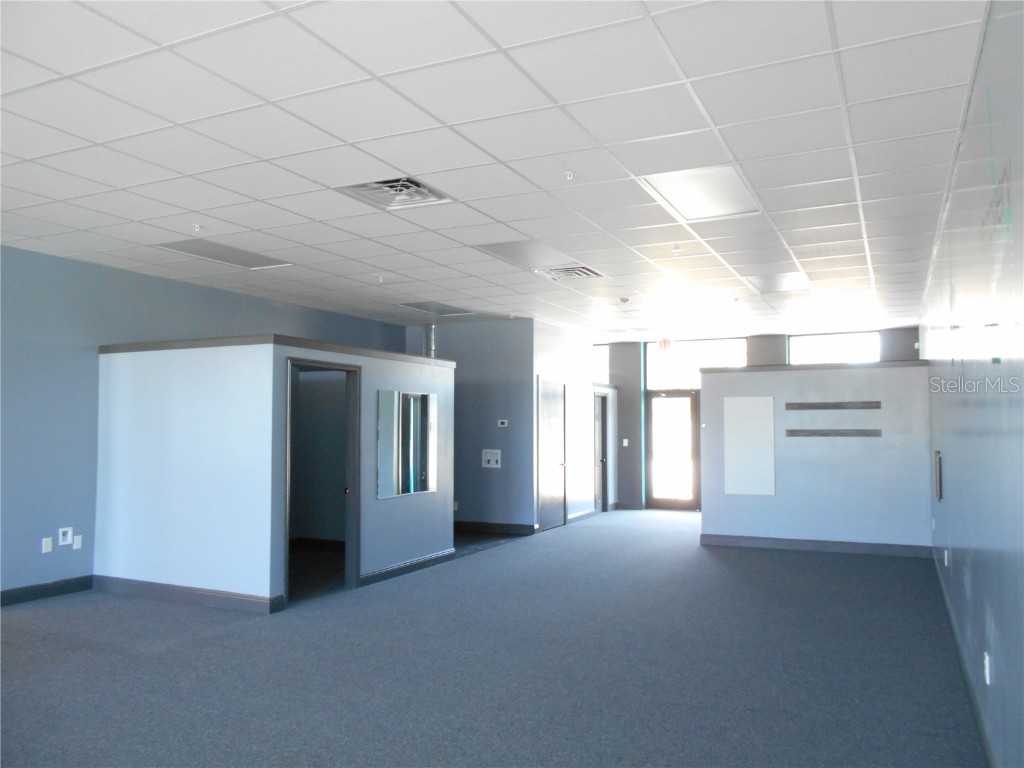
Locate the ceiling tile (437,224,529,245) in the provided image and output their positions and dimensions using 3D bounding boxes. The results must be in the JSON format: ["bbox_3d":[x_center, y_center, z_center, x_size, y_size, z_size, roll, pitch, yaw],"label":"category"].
[{"bbox_3d":[-0.218,-1.218,6.213,0.605,0.020,0.605,-1,-3,26],"label":"ceiling tile"}]

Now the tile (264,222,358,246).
[{"bbox_3d":[-1.593,-1.206,6.163,0.600,0.020,0.600,-1,-3,26],"label":"tile"}]

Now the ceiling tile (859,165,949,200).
[{"bbox_3d":[2.467,-1.255,4.843,0.510,0.020,0.600,-1,-3,26],"label":"ceiling tile"}]

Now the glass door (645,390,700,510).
[{"bbox_3d":[3.001,1.234,14.379,1.029,2.246,0.060,-1,-3,26],"label":"glass door"}]

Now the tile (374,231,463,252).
[{"bbox_3d":[-0.778,-1.210,6.520,0.605,0.020,0.605,-1,-3,26],"label":"tile"}]

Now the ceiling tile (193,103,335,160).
[{"bbox_3d":[-1.286,-1.311,4.013,0.605,0.020,0.605,-1,-3,26],"label":"ceiling tile"}]

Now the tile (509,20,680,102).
[{"bbox_3d":[0.359,-1.343,3.227,0.605,0.020,0.605,-1,-3,26],"label":"tile"}]

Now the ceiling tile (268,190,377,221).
[{"bbox_3d":[-1.306,-1.245,5.361,0.600,0.020,0.600,-1,-3,26],"label":"ceiling tile"}]

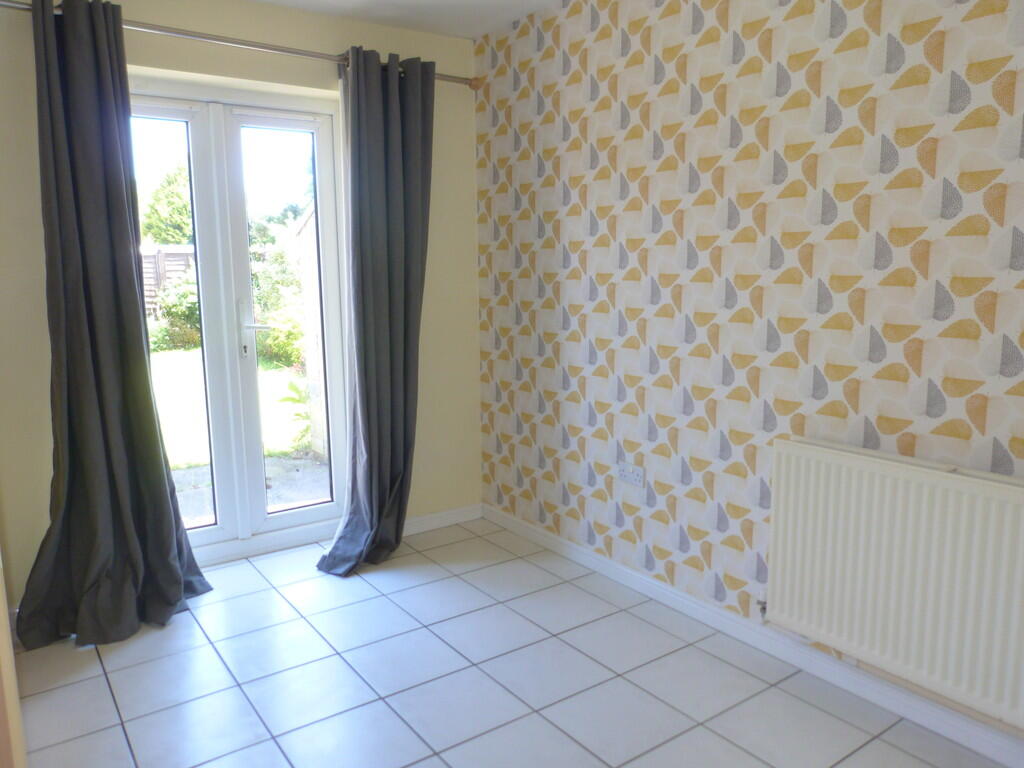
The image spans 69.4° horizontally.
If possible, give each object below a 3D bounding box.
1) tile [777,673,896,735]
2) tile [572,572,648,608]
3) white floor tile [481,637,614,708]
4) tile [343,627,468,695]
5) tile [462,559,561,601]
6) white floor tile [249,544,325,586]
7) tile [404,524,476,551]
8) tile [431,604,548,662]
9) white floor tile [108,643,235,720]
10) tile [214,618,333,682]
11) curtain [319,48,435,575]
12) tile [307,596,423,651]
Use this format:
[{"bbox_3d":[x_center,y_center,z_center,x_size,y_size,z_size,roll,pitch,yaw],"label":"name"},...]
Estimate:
[{"bbox_3d":[0.983,0.964,2.227,0.166,0.012,0.334,-6,10,-35],"label":"tile"},{"bbox_3d":[0.395,0.853,3.042,0.166,0.012,0.334,-6,10,-35],"label":"tile"},{"bbox_3d":[0.110,0.930,2.397,0.329,0.010,0.329,-6,10,-35],"label":"white floor tile"},{"bbox_3d":[-0.356,0.930,2.493,0.332,0.010,0.332,-6,10,-35],"label":"tile"},{"bbox_3d":[-0.006,0.832,3.148,0.332,0.010,0.332,-6,10,-35],"label":"tile"},{"bbox_3d":[-0.958,0.825,3.340,0.334,0.012,0.374,-6,10,-35],"label":"white floor tile"},{"bbox_3d":[-0.365,0.765,3.643,0.332,0.010,0.221,-6,10,-35],"label":"tile"},{"bbox_3d":[-0.083,0.893,2.665,0.329,0.010,0.329,-6,10,-35],"label":"tile"},{"bbox_3d":[-1.103,0.962,2.393,0.334,0.012,0.334,-6,10,-35],"label":"white floor tile"},{"bbox_3d":[-0.816,0.916,2.550,0.329,0.010,0.329,-6,10,-35],"label":"tile"},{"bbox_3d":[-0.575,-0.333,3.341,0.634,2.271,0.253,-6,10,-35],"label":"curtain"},{"bbox_3d":[-0.546,0.887,2.741,0.329,0.010,0.329,-6,10,-35],"label":"tile"}]

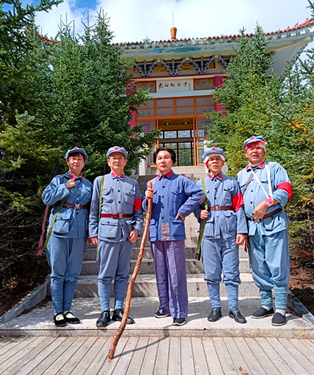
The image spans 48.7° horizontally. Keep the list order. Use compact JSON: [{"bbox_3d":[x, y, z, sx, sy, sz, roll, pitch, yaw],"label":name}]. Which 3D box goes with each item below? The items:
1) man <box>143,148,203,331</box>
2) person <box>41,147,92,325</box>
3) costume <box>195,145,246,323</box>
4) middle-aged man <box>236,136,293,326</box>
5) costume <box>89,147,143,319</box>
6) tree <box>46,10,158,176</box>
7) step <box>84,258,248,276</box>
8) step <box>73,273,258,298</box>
[{"bbox_3d":[0.167,0.433,3.444,0.581,1.700,0.480,-4,-9,18],"label":"man"},{"bbox_3d":[-0.891,0.438,3.451,0.500,1.720,0.360,3,-9,-26],"label":"person"},{"bbox_3d":[0.638,0.425,3.458,0.500,1.694,0.350,-3,-9,16],"label":"costume"},{"bbox_3d":[1.062,0.366,3.457,0.550,1.797,0.380,-5,-9,28],"label":"middle-aged man"},{"bbox_3d":[-0.398,0.431,3.403,0.520,1.704,0.350,1,-9,-14],"label":"costume"},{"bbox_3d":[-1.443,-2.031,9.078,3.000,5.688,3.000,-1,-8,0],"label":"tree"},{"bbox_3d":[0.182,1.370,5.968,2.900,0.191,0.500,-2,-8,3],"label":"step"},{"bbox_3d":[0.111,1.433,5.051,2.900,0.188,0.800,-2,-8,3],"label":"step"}]

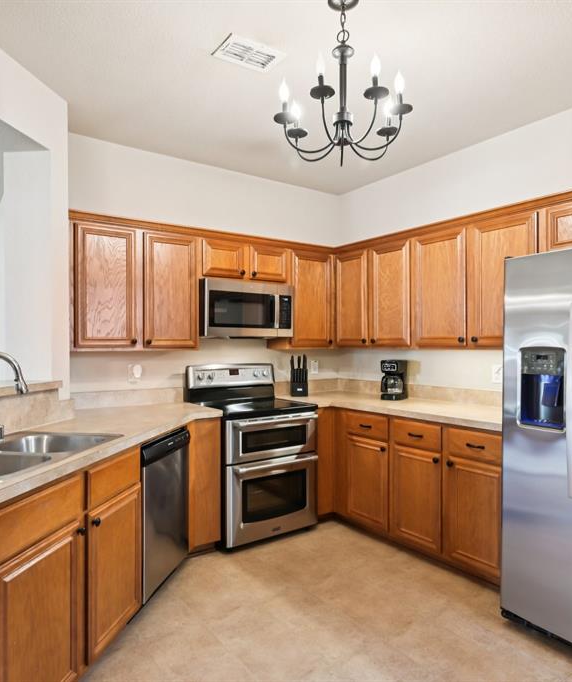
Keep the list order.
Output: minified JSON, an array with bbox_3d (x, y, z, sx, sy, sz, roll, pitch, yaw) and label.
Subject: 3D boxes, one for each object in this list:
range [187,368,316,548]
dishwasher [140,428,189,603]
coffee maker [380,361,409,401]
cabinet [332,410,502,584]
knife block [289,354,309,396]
[{"bbox_3d":[-0.248,0.779,3.521,0.760,1.193,0.680,0,-1,-35],"label":"range"},{"bbox_3d":[-0.912,0.898,2.632,0.600,0.815,0.600,0,-1,10],"label":"dishwasher"},{"bbox_3d":[0.841,0.294,3.739,0.155,0.310,0.210,-1,-1,32],"label":"coffee maker"},{"bbox_3d":[0.990,0.926,3.246,0.614,0.885,1.375,0,-1,-35],"label":"cabinet"},{"bbox_3d":[0.110,0.283,4.045,0.140,0.345,0.155,0,-1,-8],"label":"knife block"}]

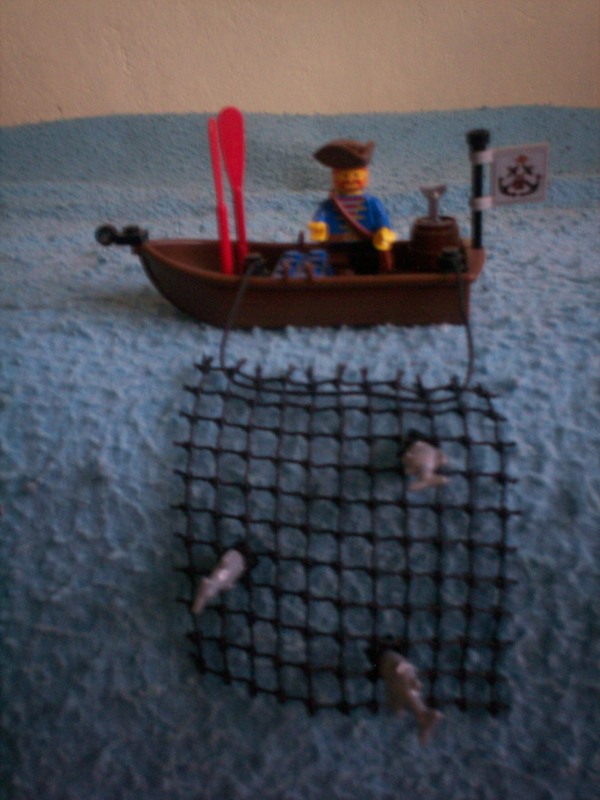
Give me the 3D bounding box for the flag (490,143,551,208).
[{"bbox_3d":[0.067,-0.069,0.255,0.018,0.018,0.003,-7,27,-4],"label":"flag"}]

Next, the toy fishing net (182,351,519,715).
[{"bbox_3d":[0.012,0.036,0.223,0.087,0.094,0.015,0,-13,0],"label":"toy fishing net"}]

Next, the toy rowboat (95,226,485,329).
[{"bbox_3d":[-0.003,-0.039,0.267,0.122,0.025,0.040,1,28,6],"label":"toy rowboat"}]

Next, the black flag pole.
[{"bbox_3d":[0.055,-0.063,0.254,0.007,0.036,0.007,-1,28,8],"label":"black flag pole"}]

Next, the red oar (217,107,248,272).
[{"bbox_3d":[-0.020,-0.059,0.258,0.008,0.058,0.004,1,28,6],"label":"red oar"}]

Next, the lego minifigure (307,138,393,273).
[{"bbox_3d":[0.016,-0.057,0.256,0.025,0.042,0.017,1,28,6],"label":"lego minifigure"}]

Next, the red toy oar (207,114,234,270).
[{"bbox_3d":[-0.024,-0.057,0.252,0.004,0.056,0.008,-1,28,7],"label":"red toy oar"}]

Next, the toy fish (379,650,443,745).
[{"bbox_3d":[0.029,0.077,0.216,0.010,0.025,0.007,-36,-1,31],"label":"toy fish"}]

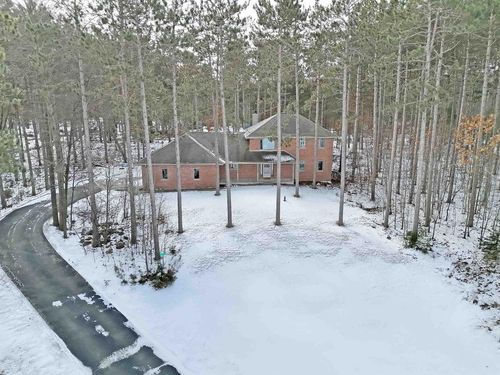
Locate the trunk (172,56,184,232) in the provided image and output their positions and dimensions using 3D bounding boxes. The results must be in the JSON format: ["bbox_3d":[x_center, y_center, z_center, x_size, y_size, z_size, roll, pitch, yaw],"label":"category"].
[{"bbox_3d":[-4.955,-2.649,23.909,0.440,12.170,0.440,0,10,0],"label":"trunk"}]

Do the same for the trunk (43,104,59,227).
[{"bbox_3d":[-15.280,-1.554,26.708,0.450,9.440,0.450,1,10,0],"label":"trunk"}]

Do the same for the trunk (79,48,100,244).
[{"bbox_3d":[-9.989,-2.062,21.461,0.410,11.963,0.410,0,10,0],"label":"trunk"}]

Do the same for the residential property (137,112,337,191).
[{"bbox_3d":[-0.795,-5.130,44.425,23.000,9.000,11.800,-1,10,0],"label":"residential property"}]

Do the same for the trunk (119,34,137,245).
[{"bbox_3d":[-7.688,-2.681,21.860,0.360,13.125,0.360,0,10,0],"label":"trunk"}]

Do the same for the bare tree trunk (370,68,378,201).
[{"bbox_3d":[11.580,-4.729,32.246,0.360,12.139,0.360,0,10,0],"label":"bare tree trunk"}]

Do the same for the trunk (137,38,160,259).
[{"bbox_3d":[-5.953,-1.960,20.534,0.450,12.980,0.450,-2,10,0],"label":"trunk"}]

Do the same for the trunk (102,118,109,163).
[{"bbox_3d":[-20.638,-6.522,49.435,0.420,6.508,0.420,0,10,0],"label":"trunk"}]

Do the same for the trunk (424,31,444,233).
[{"bbox_3d":[13.254,-3.944,24.789,0.370,13.950,0.370,0,10,0],"label":"trunk"}]

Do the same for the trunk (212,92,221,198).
[{"bbox_3d":[-3.477,-4.460,35.482,0.400,10.970,0.400,0,10,0],"label":"trunk"}]

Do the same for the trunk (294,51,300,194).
[{"bbox_3d":[4.623,-5.821,33.913,0.330,13.673,0.330,0,10,0],"label":"trunk"}]

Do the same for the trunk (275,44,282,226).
[{"bbox_3d":[2.170,-3.566,25.624,0.450,13.270,0.450,0,10,0],"label":"trunk"}]

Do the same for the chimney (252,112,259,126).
[{"bbox_3d":[0.787,-9.560,49.482,0.850,2.100,0.850,0,10,0],"label":"chimney"}]

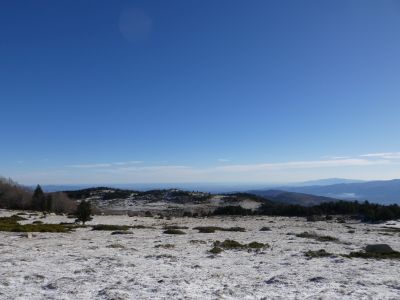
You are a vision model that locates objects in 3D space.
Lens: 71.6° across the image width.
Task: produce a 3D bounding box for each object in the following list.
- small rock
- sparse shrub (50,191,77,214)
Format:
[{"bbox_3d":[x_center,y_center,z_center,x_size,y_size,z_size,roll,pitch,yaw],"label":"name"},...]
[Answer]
[{"bbox_3d":[6.603,3.667,10.200,0.920,0.400,0.720,-4,-8,32],"label":"small rock"},{"bbox_3d":[-22.151,8.714,45.000,3.900,3.500,3.600,3,-7,-26],"label":"sparse shrub"}]

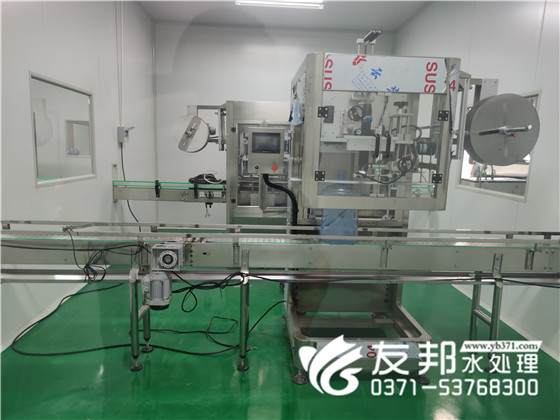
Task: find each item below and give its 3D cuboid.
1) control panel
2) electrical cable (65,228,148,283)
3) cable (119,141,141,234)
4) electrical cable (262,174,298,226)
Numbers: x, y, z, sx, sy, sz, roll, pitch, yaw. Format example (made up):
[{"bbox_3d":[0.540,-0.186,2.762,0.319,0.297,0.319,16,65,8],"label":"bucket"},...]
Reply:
[{"bbox_3d":[-0.107,-0.445,2.938,0.267,0.338,0.112,1,9,-3],"label":"control panel"},{"bbox_3d":[-1.128,0.305,2.529,0.522,0.343,0.122,1,9,-3],"label":"electrical cable"},{"bbox_3d":[-2.102,-0.298,5.523,0.173,1.306,0.245,1,9,-3],"label":"cable"},{"bbox_3d":[0.008,-0.072,3.014,0.272,0.406,0.112,1,9,-3],"label":"electrical cable"}]

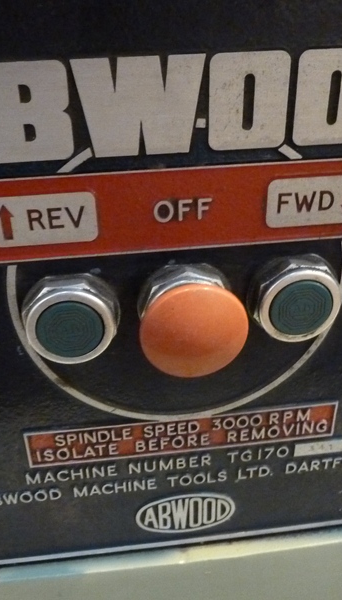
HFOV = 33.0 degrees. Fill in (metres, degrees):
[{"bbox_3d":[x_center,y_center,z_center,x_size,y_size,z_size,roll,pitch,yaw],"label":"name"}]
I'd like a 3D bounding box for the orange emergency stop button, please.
[{"bbox_3d":[0.009,0.013,0.213,0.041,0.041,0.012,-5,30,-6],"label":"orange emergency stop button"}]

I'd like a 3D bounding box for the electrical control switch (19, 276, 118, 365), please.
[{"bbox_3d":[-0.038,0.008,0.223,0.039,0.039,0.010,-5,30,-6],"label":"electrical control switch"}]

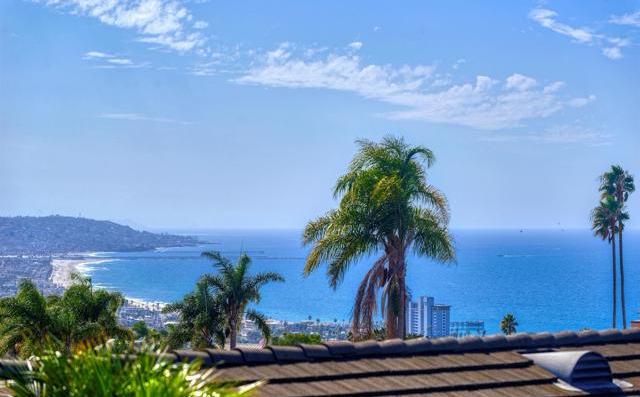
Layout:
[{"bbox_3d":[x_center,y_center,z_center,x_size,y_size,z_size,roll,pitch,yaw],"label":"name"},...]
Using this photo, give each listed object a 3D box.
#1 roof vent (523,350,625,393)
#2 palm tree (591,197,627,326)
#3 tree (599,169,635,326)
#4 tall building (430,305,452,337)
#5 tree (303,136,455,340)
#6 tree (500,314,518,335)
[{"bbox_3d":[2.153,1.498,19.245,0.580,0.350,0.950,0,-1,-43],"label":"roof vent"},{"bbox_3d":[26.600,9.723,199.912,3.300,20.000,3.300,0,-1,0],"label":"palm tree"},{"bbox_3d":[27.567,8.192,200.901,3.200,22.500,3.200,0,-1,0],"label":"tree"},{"bbox_3d":[99.991,103.958,1799.859,16.000,32.000,18.000,0,-1,-6],"label":"tall building"},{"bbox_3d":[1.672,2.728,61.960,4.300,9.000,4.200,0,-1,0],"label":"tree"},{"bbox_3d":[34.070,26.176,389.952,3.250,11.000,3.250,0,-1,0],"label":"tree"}]

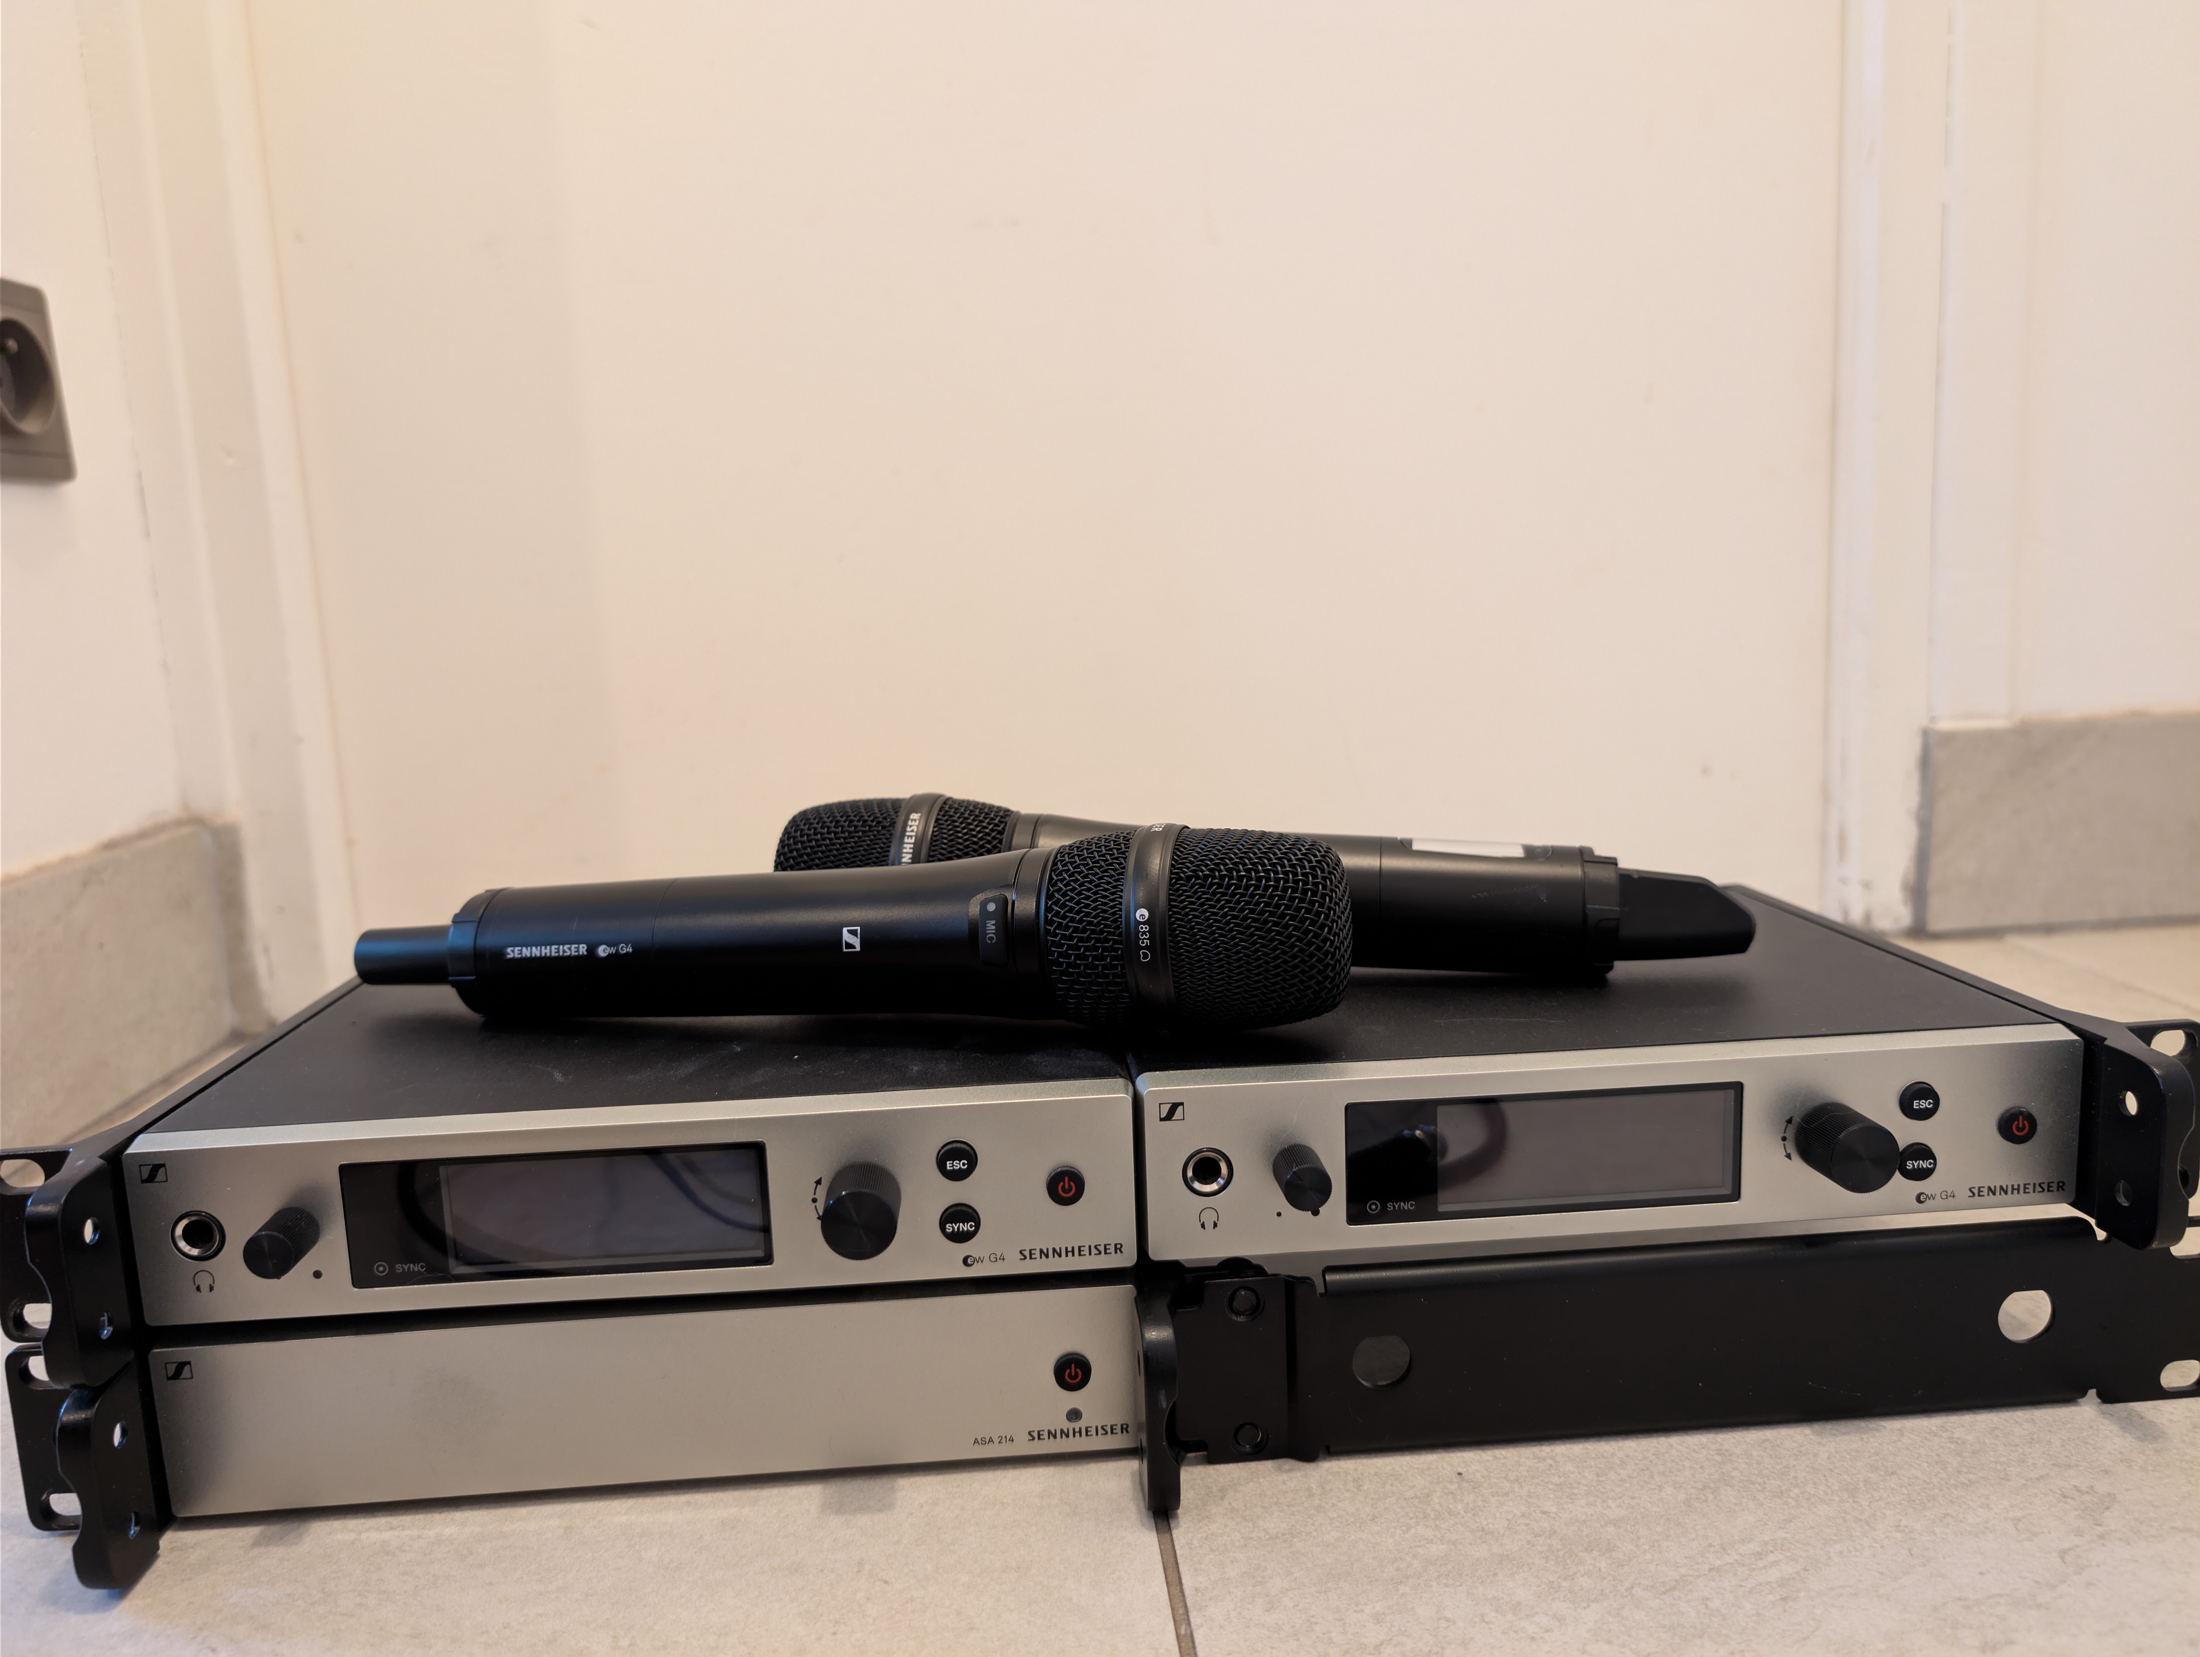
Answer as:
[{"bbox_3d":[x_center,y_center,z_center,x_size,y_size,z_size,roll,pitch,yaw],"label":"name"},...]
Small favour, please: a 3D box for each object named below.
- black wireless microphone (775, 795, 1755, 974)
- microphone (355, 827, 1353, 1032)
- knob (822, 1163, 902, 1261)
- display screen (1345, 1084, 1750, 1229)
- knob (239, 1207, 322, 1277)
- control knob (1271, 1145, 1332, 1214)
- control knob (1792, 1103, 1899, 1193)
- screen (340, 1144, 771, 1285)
[{"bbox_3d":[0.039,0.019,0.408,0.259,0.049,0.049,2,9,11],"label":"black wireless microphone"},{"bbox_3d":[-0.069,0.028,0.373,0.259,0.049,0.049,-3,0,15],"label":"microphone"},{"bbox_3d":[-0.049,0.079,0.313,0.015,0.015,0.015,-3,8,-3],"label":"knob"},{"bbox_3d":[0.096,0.070,0.329,0.087,0.027,0.004,-3,8,-3],"label":"display screen"},{"bbox_3d":[-0.165,0.084,0.308,0.010,0.010,0.012,-3,8,-3],"label":"knob"},{"bbox_3d":[0.042,0.073,0.319,0.010,0.010,0.012,-3,8,-3],"label":"control knob"},{"bbox_3d":[0.159,0.068,0.325,0.015,0.015,0.015,-3,8,-3],"label":"control knob"},{"bbox_3d":[-0.112,0.080,0.318,0.087,0.027,0.004,-3,8,-3],"label":"screen"}]

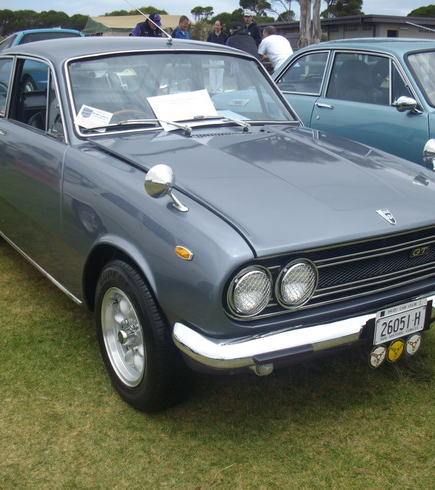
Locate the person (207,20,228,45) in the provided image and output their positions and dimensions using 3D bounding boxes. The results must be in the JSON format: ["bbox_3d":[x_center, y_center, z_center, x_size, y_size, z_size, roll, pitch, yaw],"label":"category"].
[{"bbox_3d":[0.000,-4.177,15.468,0.480,1.570,0.300,5,18,11],"label":"person"}]

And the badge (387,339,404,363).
[{"bbox_3d":[0.612,0.363,2.395,0.081,0.081,0.010,-10,21,-31],"label":"badge"}]

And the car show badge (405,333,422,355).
[{"bbox_3d":[0.685,0.348,2.439,0.081,0.081,0.010,-10,21,-31],"label":"car show badge"}]

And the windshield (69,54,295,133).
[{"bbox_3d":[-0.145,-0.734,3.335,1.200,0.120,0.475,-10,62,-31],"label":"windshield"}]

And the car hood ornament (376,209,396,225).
[{"bbox_3d":[0.572,-0.092,2.345,0.050,0.012,0.076,-10,52,-31],"label":"car hood ornament"}]

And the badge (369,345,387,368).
[{"bbox_3d":[0.541,0.378,2.352,0.081,0.081,0.010,-10,21,-31],"label":"badge"}]

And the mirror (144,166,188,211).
[{"bbox_3d":[-0.168,-0.185,2.266,0.122,0.143,0.138,-7,20,-24],"label":"mirror"}]

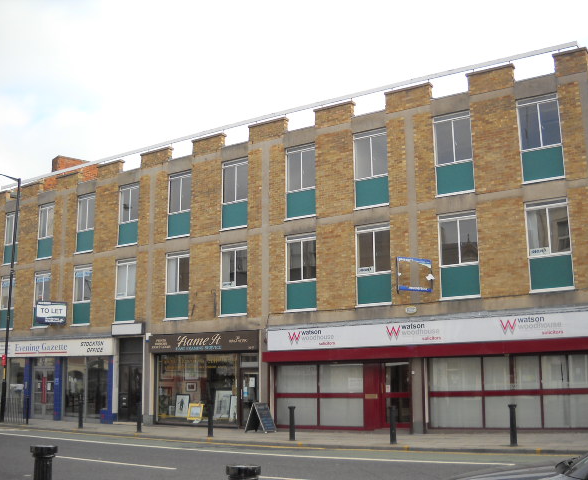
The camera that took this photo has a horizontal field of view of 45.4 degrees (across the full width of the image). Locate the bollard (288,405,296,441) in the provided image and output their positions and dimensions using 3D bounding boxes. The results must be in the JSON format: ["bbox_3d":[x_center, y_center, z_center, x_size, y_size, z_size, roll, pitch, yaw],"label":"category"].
[{"bbox_3d":[-0.020,5.138,19.686,0.225,0.960,0.225,-8,-14,32],"label":"bollard"}]

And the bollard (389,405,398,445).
[{"bbox_3d":[2.534,4.690,17.782,0.225,0.960,0.225,0,-12,0],"label":"bollard"}]

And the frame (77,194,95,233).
[{"bbox_3d":[-9.013,-1.174,30.621,1.220,1.689,0.080,-8,-14,32],"label":"frame"}]

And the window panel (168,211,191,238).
[{"bbox_3d":[-4.060,-0.538,25.002,1.070,0.820,0.060,-8,-14,32],"label":"window panel"}]

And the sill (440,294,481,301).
[{"bbox_3d":[4.678,1.624,19.740,1.190,0.085,0.140,-8,-14,33],"label":"sill"}]

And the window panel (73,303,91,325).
[{"bbox_3d":[-8.209,2.855,27.206,1.070,0.820,0.060,-8,-14,32],"label":"window panel"}]

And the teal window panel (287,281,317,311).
[{"bbox_3d":[0.259,1.885,23.697,1.181,0.905,0.050,-8,-14,32],"label":"teal window panel"}]

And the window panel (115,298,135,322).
[{"bbox_3d":[-6.188,2.586,25.836,1.070,0.820,0.060,-8,-14,32],"label":"window panel"}]

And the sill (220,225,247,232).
[{"bbox_3d":[-2.198,-0.440,25.729,1.259,0.065,0.140,-8,-14,32],"label":"sill"}]

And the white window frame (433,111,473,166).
[{"bbox_3d":[4.638,-2.969,20.498,1.168,1.540,0.100,-8,-14,33],"label":"white window frame"}]

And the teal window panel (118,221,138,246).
[{"bbox_3d":[-6.494,-0.254,27.582,1.134,0.814,0.060,-8,-14,33],"label":"teal window panel"}]

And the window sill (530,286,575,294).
[{"bbox_3d":[6.681,1.289,18.201,1.215,0.092,0.140,-8,-14,33],"label":"window sill"}]

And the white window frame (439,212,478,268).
[{"bbox_3d":[4.666,-0.027,19.880,1.168,1.515,0.100,-8,-14,33],"label":"white window frame"}]

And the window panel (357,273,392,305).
[{"bbox_3d":[2.440,1.479,21.104,1.134,0.830,0.060,-8,-14,33],"label":"window panel"}]

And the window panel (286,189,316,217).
[{"bbox_3d":[0.223,-1.135,22.254,1.070,0.820,0.060,-8,-14,32],"label":"window panel"}]

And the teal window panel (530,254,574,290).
[{"bbox_3d":[7.048,0.912,19.221,1.181,0.905,0.050,-8,-14,32],"label":"teal window panel"}]

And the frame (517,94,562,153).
[{"bbox_3d":[6.684,-3.218,19.148,1.168,1.540,0.100,-8,-14,33],"label":"frame"}]

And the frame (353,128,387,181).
[{"bbox_3d":[2.303,-2.550,21.153,1.110,1.470,0.100,-8,-14,32],"label":"frame"}]

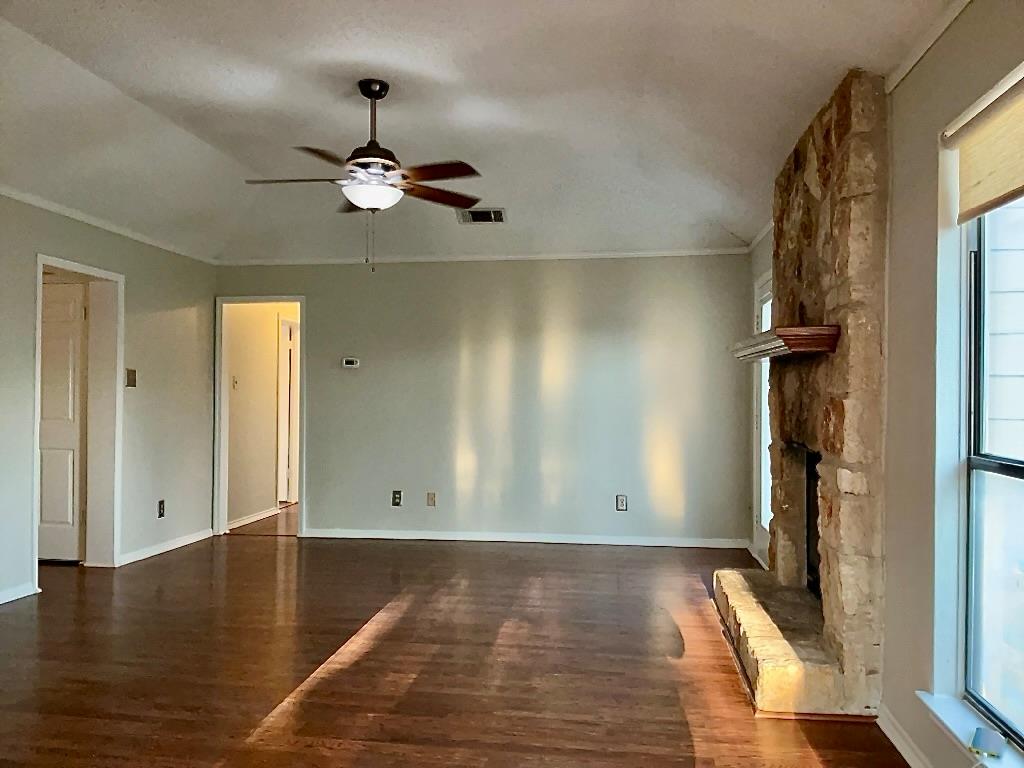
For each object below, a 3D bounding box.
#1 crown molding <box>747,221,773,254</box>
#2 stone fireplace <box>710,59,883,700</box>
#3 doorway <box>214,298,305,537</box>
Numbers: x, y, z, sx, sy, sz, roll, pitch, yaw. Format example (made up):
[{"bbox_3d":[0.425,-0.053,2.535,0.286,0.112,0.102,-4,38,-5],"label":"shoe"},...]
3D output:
[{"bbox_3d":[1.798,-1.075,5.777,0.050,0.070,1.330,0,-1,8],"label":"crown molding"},{"bbox_3d":[1.315,0.051,3.975,0.465,2.520,1.750,0,-1,8],"label":"stone fireplace"},{"bbox_3d":[-2.220,0.281,7.080,0.835,2.090,0.140,0,-1,8],"label":"doorway"}]

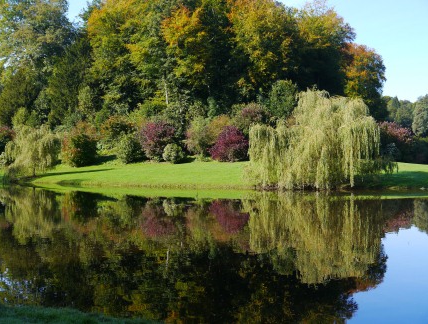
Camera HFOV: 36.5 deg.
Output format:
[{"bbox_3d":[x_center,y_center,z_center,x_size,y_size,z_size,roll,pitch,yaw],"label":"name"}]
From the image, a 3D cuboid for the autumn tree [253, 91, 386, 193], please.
[{"bbox_3d":[7.656,-1.627,48.000,10.360,7.320,9.000,0,0,0],"label":"autumn tree"}]

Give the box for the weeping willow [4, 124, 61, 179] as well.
[{"bbox_3d":[-17.578,-1.011,62.500,5.590,5.200,5.200,0,0,0],"label":"weeping willow"}]

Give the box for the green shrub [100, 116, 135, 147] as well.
[{"bbox_3d":[-10.930,-3.341,73.500,3.850,4.080,3.800,0,0,0],"label":"green shrub"}]

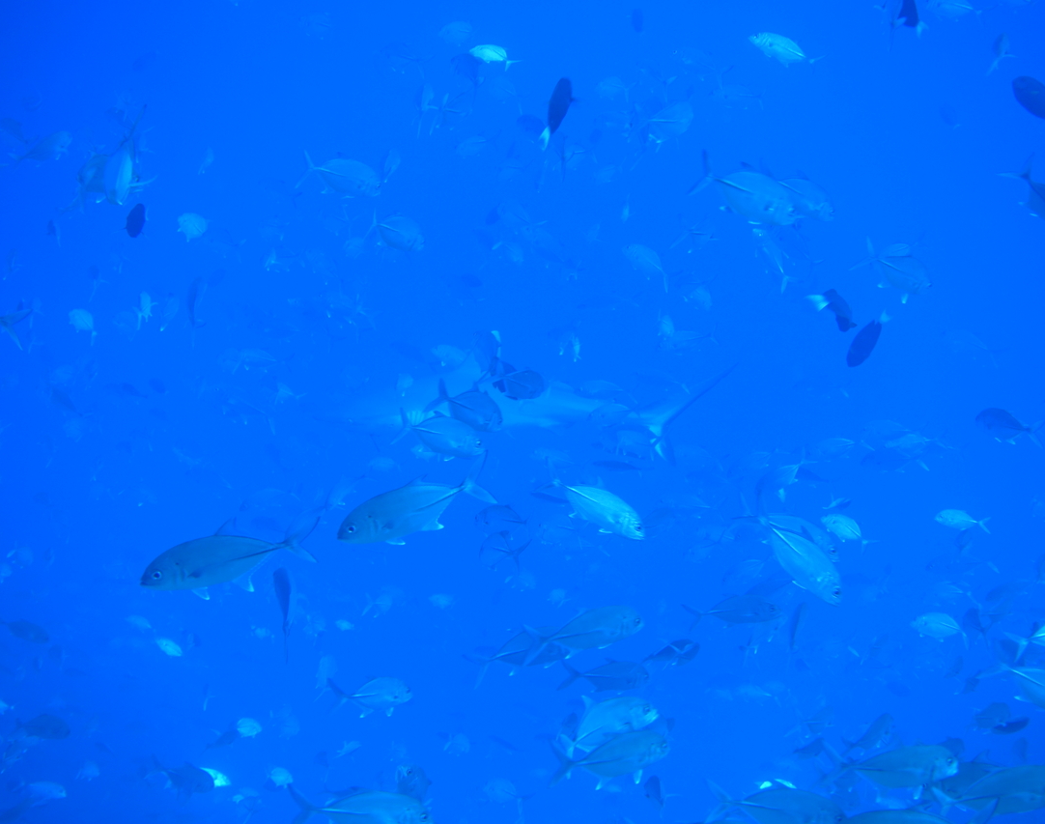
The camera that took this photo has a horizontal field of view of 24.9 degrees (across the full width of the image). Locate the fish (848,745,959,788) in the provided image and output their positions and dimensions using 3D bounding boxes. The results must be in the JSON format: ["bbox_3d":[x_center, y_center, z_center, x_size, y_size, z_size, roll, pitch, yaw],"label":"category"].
[{"bbox_3d":[1.310,1.253,8.400,0.520,0.185,0.080,4,-1,-9],"label":"fish"}]

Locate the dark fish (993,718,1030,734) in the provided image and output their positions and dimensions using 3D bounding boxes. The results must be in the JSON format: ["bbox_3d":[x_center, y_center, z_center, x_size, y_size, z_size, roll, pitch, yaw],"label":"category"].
[{"bbox_3d":[2.777,1.789,13.500,0.280,0.130,0.070,-8,4,-25],"label":"dark fish"}]

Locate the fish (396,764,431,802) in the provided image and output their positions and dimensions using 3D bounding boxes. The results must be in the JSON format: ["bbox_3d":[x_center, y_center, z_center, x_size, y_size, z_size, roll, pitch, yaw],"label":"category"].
[{"bbox_3d":[-0.504,1.727,11.000,0.080,0.170,0.480,0,-22,31],"label":"fish"}]

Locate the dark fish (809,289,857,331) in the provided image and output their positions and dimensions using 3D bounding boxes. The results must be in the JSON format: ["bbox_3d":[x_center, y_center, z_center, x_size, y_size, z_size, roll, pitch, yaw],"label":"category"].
[{"bbox_3d":[1.049,-0.346,8.000,0.220,0.110,0.070,43,-9,-24],"label":"dark fish"}]

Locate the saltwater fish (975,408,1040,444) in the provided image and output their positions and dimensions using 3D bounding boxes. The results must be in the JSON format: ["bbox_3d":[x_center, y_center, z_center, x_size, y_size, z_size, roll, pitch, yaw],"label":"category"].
[{"bbox_3d":[2.315,0.069,11.300,0.420,0.160,0.070,10,14,31],"label":"saltwater fish"}]

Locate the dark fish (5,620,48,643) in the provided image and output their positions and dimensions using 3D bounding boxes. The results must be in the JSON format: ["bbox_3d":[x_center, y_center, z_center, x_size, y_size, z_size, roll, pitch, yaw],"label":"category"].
[{"bbox_3d":[-2.931,1.301,14.000,0.310,0.110,0.055,19,8,-6],"label":"dark fish"}]

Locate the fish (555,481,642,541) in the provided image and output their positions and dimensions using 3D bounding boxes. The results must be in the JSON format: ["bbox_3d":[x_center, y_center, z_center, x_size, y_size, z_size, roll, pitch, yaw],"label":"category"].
[{"bbox_3d":[0.279,0.372,9.300,0.520,0.185,0.080,32,-11,-17],"label":"fish"}]

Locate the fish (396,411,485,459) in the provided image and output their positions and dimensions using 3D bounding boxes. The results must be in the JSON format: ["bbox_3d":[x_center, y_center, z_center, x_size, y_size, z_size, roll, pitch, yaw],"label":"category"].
[{"bbox_3d":[-0.342,0.092,9.800,0.450,0.170,0.075,16,1,-28],"label":"fish"}]

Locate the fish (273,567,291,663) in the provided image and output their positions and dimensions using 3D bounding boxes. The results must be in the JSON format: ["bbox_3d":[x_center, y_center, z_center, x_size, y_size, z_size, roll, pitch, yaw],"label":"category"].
[{"bbox_3d":[-0.912,0.770,9.000,0.070,0.440,0.160,-1,-41,-4],"label":"fish"}]

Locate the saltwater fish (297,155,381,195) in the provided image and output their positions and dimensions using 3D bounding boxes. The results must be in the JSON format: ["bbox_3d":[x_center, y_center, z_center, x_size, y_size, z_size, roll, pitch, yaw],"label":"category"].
[{"bbox_3d":[-0.807,-1.032,10.500,0.080,0.185,0.520,0,-9,43],"label":"saltwater fish"}]

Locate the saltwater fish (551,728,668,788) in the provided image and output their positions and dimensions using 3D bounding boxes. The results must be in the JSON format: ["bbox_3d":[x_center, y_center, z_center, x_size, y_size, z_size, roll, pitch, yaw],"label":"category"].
[{"bbox_3d":[0.328,1.303,8.900,0.470,0.175,0.075,-9,13,-23],"label":"saltwater fish"}]

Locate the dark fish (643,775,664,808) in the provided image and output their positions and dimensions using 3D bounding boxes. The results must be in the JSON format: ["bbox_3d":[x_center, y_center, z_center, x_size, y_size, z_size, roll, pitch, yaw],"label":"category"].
[{"bbox_3d":[0.663,1.923,12.000,0.065,0.140,0.330,-3,31,-19],"label":"dark fish"}]

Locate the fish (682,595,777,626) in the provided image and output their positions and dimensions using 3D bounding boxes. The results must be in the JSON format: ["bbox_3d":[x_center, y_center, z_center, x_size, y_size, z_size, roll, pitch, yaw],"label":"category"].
[{"bbox_3d":[0.918,0.874,10.400,0.450,0.160,0.070,2,10,7],"label":"fish"}]

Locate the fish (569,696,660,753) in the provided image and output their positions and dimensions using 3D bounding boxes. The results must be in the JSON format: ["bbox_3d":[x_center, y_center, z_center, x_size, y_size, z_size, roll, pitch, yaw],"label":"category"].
[{"bbox_3d":[0.362,1.228,9.300,0.440,0.165,0.075,-17,-1,33],"label":"fish"}]

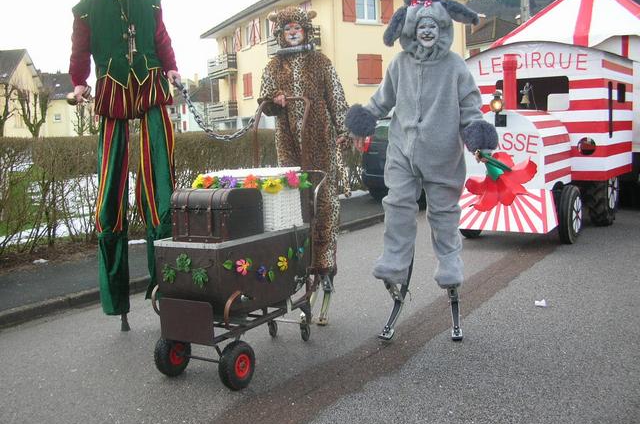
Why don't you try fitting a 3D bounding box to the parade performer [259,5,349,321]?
[{"bbox_3d":[-0.092,-0.272,4.402,0.600,2.160,0.550,0,8,9],"label":"parade performer"}]

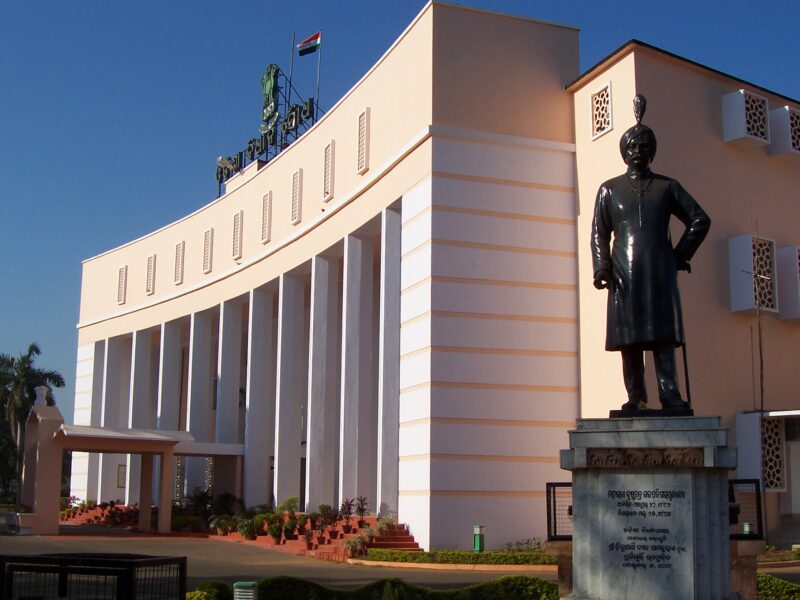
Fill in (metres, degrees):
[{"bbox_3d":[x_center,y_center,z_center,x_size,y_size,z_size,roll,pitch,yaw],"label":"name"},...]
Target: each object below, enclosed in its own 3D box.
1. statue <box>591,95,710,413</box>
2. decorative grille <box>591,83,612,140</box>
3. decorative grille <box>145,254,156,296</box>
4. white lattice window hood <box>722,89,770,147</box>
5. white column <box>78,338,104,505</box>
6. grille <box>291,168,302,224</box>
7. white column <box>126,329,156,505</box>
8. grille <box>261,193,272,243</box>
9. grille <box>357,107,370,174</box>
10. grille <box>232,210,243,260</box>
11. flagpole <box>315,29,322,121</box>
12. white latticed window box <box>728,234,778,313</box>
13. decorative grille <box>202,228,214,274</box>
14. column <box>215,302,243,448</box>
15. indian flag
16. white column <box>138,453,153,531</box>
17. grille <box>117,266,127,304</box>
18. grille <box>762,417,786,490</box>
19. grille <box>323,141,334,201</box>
[{"bbox_3d":[2.085,-0.424,8.824,0.940,2.692,0.660,-3,-11,19],"label":"statue"},{"bbox_3d":[5.432,-5.096,28.717,0.100,1.394,1.030,4,-11,-20],"label":"decorative grille"},{"bbox_3d":[-12.937,-1.268,55.168,0.130,2.071,0.880,8,-13,-35],"label":"decorative grille"},{"bbox_3d":[9.325,-4.843,28.605,1.102,1.304,0.657,8,-13,-36],"label":"white lattice window hood"},{"bbox_3d":[-17.602,7.043,59.878,0.848,8.988,2.332,9,-14,-40],"label":"white column"},{"bbox_3d":[-3.908,-3.883,40.146,0.130,1.994,0.880,5,-11,-25],"label":"grille"},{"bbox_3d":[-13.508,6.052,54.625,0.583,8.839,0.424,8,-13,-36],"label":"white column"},{"bbox_3d":[-5.283,-3.285,42.321,0.141,2.005,0.710,6,-12,-27],"label":"grille"},{"bbox_3d":[-1.101,-4.921,33.117,0.141,2.005,0.710,5,-11,-21],"label":"grille"},{"bbox_3d":[-6.894,-2.761,45.287,0.141,2.005,0.710,6,-12,-29],"label":"grille"},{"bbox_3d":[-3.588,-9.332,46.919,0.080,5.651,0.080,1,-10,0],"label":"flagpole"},{"bbox_3d":[9.490,-0.643,28.485,1.031,2.007,0.744,8,-13,-36],"label":"white latticed window box"},{"bbox_3d":[-8.864,-2.238,49.155,0.130,2.000,0.880,7,-12,-31],"label":"decorative grille"},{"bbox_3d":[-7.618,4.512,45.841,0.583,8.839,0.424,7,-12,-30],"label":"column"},{"bbox_3d":[-4.052,-11.314,47.075,0.950,1.000,0.220,-3,-11,20],"label":"indian flag"},{"bbox_3d":[-9.969,7.546,41.887,0.340,3.032,0.340,7,-12,-31],"label":"white column"},{"bbox_3d":[-15.179,-0.816,58.097,0.130,2.084,0.880,8,-13,-37],"label":"grille"},{"bbox_3d":[9.393,3.877,26.724,1.028,1.866,0.127,8,-13,-36],"label":"grille"},{"bbox_3d":[-2.494,-4.490,37.063,0.130,2.025,0.880,5,-11,-23],"label":"grille"}]

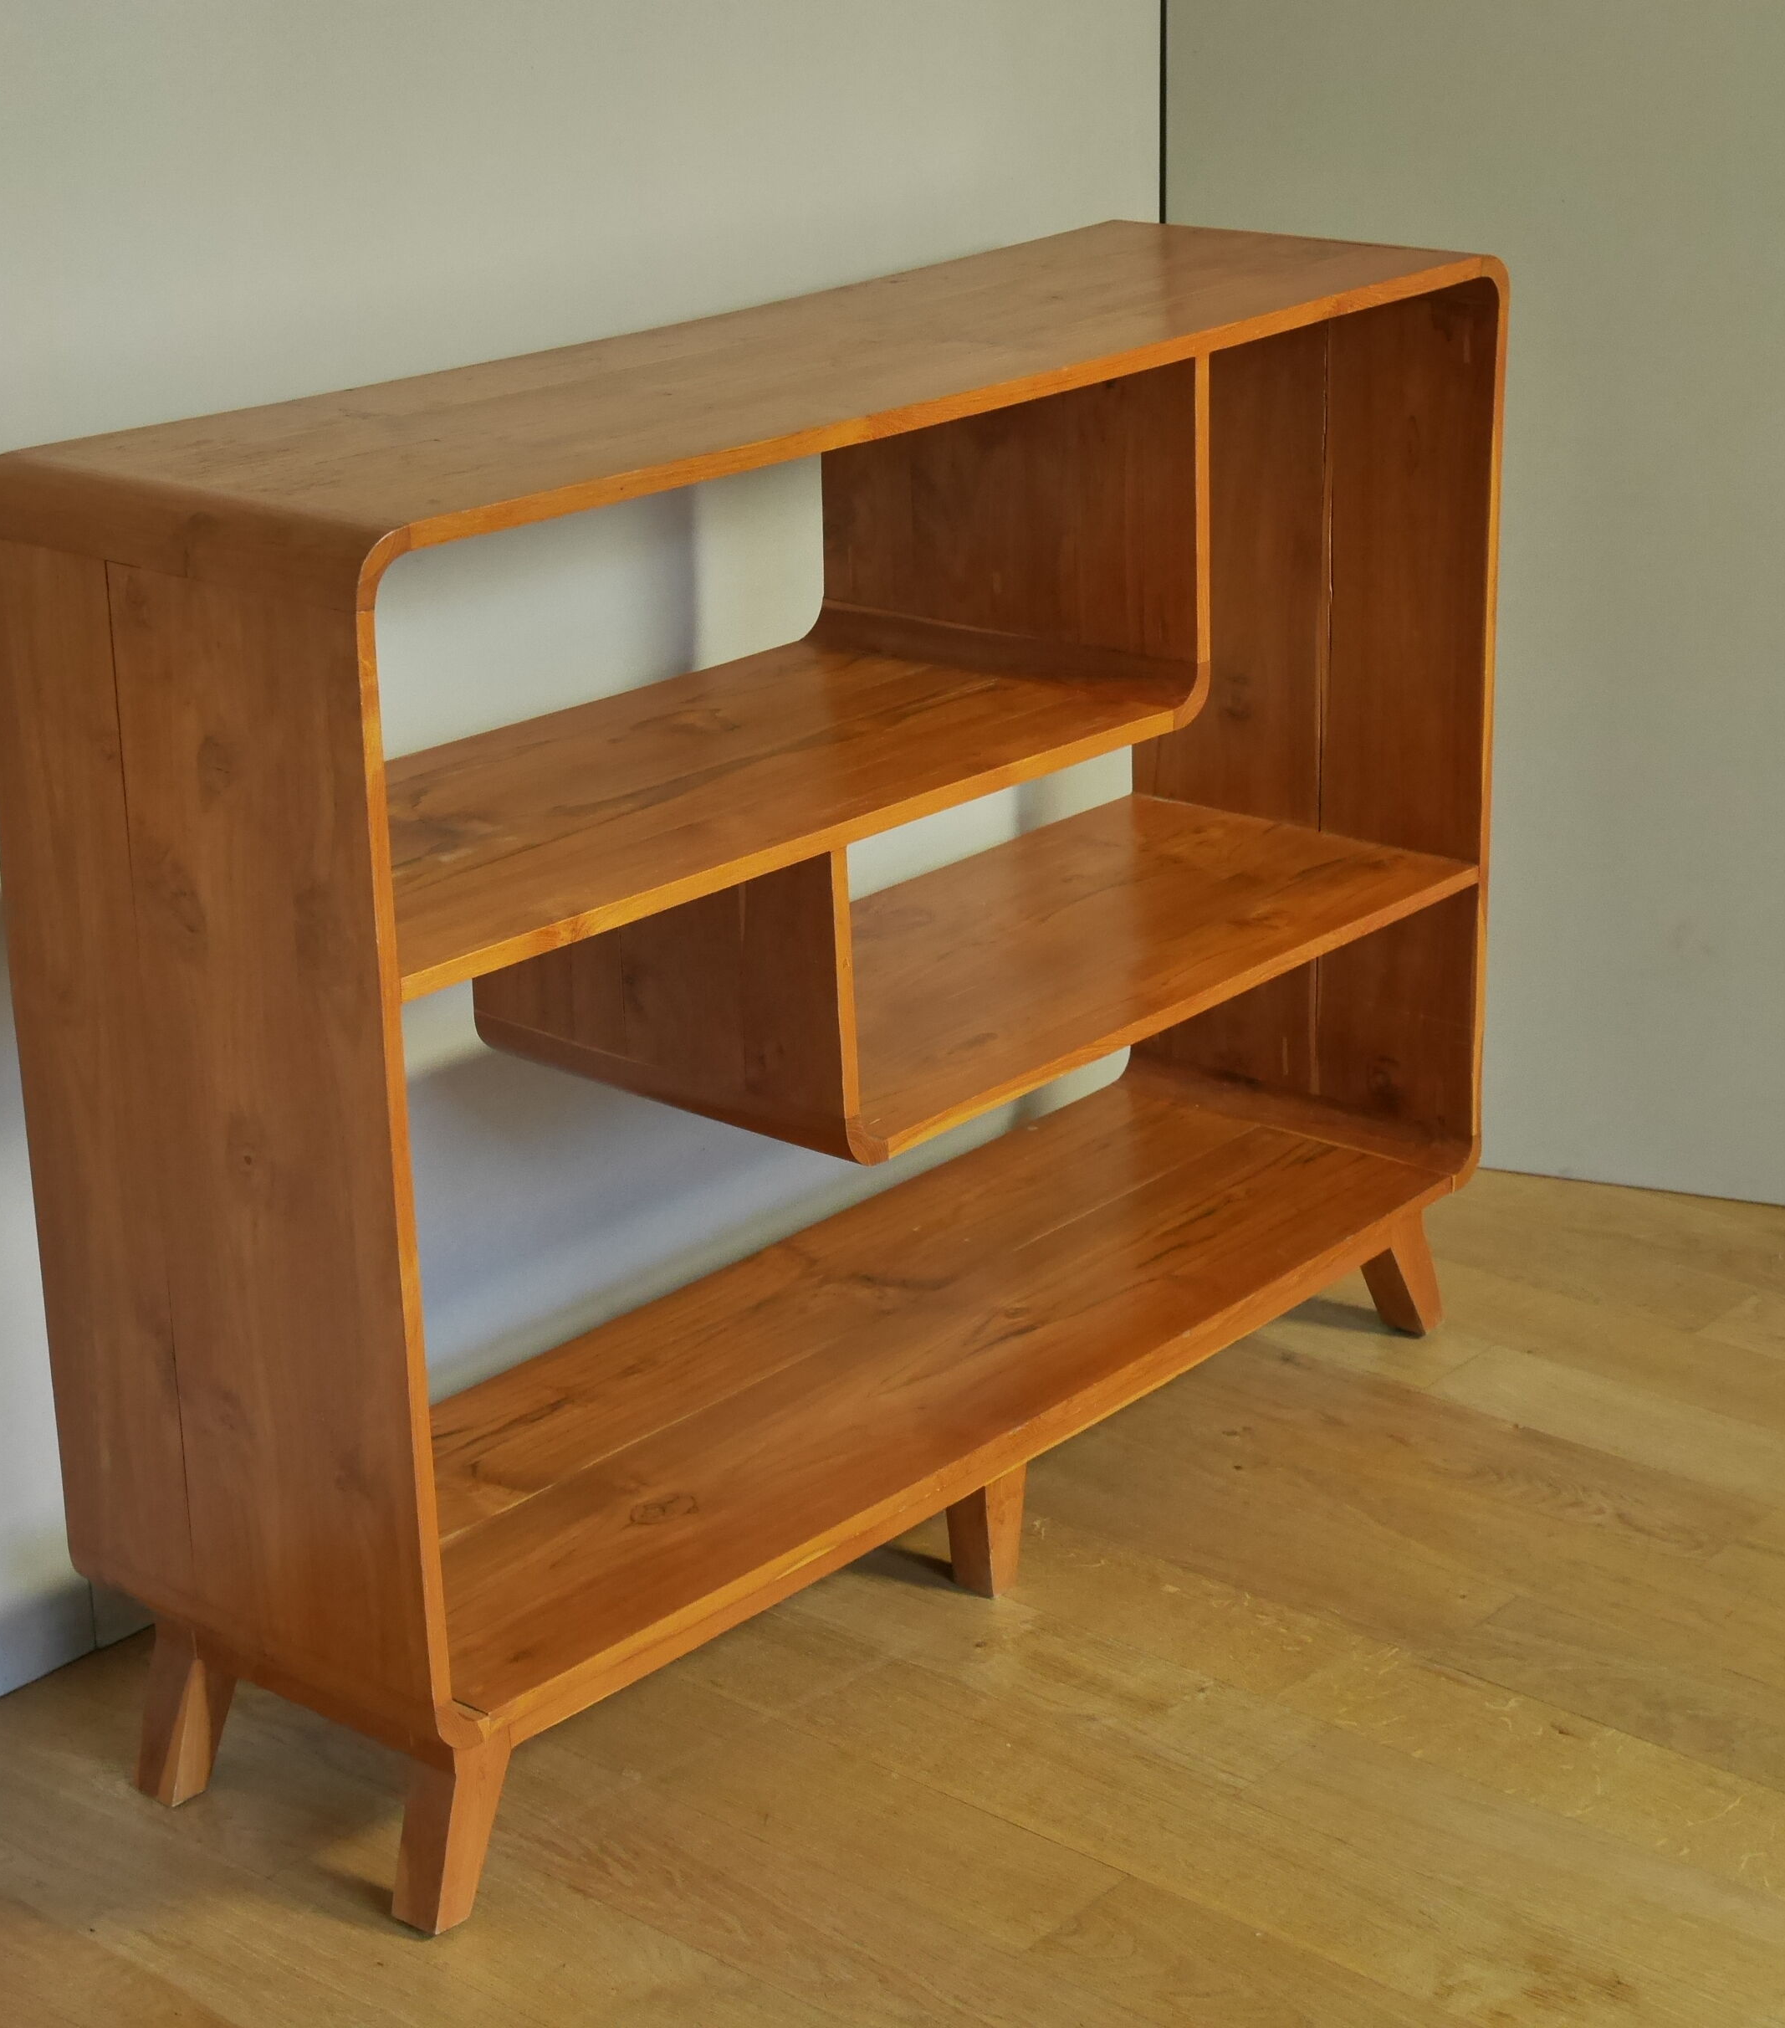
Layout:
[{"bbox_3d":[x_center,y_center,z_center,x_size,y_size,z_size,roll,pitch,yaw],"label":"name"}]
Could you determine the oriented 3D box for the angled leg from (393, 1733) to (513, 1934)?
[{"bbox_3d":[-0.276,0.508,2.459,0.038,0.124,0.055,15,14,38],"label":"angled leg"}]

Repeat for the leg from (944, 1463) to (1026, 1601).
[{"bbox_3d":[0.069,0.371,2.845,0.038,0.094,0.049,15,25,38],"label":"leg"}]

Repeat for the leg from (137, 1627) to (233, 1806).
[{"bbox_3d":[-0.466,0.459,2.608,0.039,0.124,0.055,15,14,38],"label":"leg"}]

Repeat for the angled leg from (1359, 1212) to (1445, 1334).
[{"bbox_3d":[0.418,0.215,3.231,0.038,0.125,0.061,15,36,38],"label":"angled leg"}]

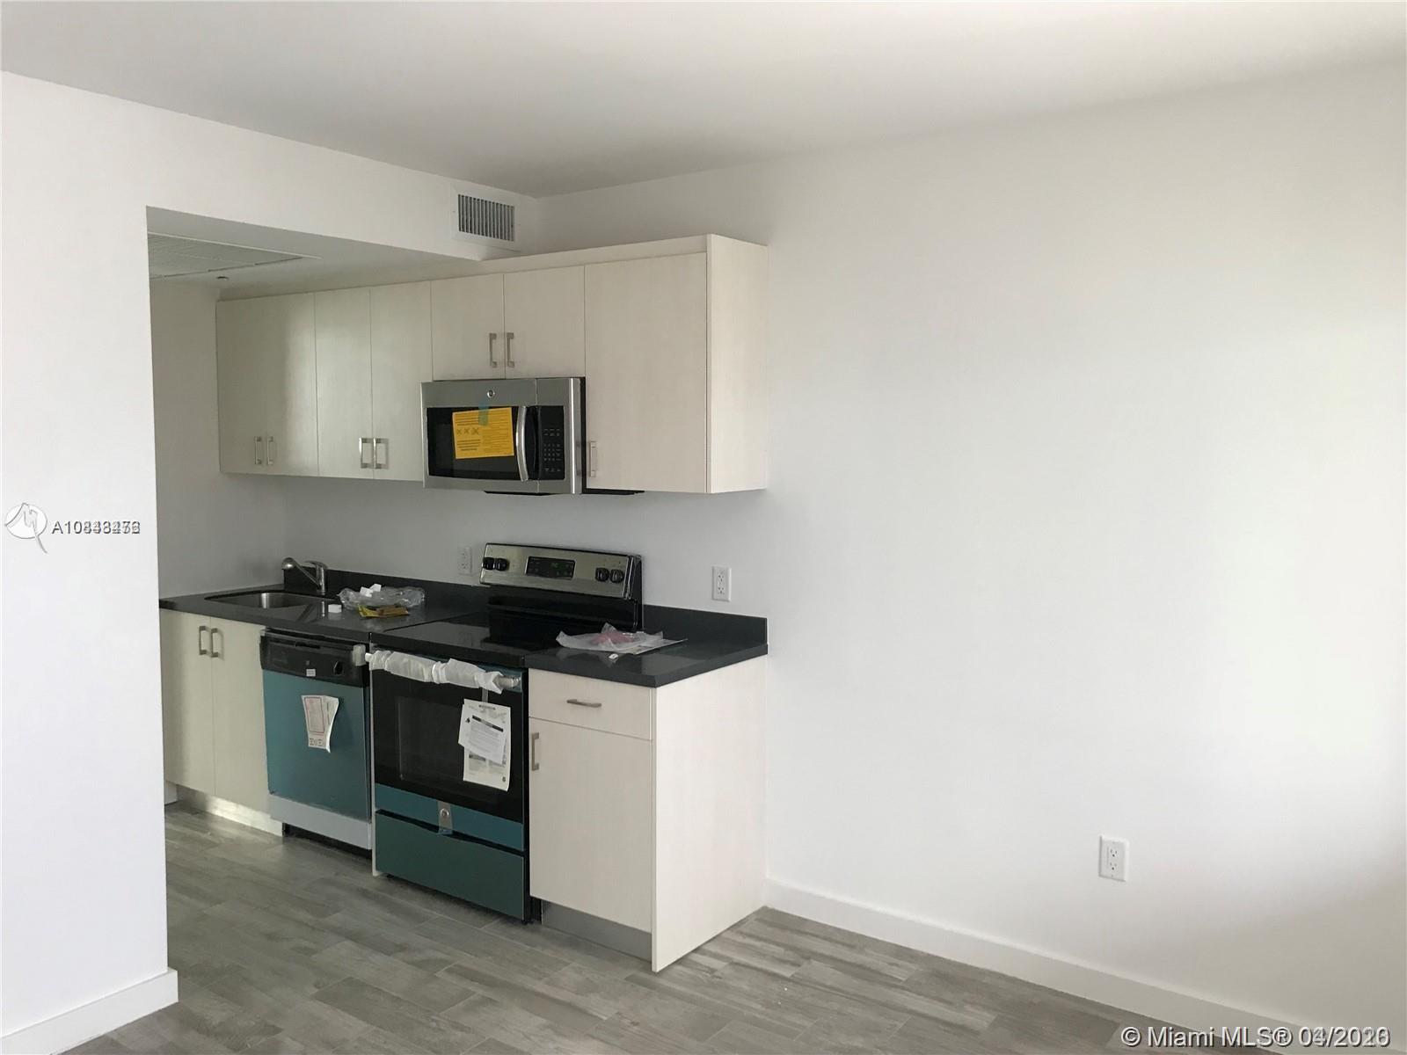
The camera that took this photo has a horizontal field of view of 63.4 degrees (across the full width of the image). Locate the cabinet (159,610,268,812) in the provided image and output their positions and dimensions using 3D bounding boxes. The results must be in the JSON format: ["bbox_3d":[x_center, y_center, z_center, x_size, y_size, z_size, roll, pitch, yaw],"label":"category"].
[{"bbox_3d":[-1.877,0.764,5.035,0.745,0.835,0.620,3,6,35],"label":"cabinet"}]

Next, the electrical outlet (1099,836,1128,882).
[{"bbox_3d":[1.172,0.950,3.256,0.073,0.117,0.011,3,6,35],"label":"electrical outlet"}]

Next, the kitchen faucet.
[{"bbox_3d":[-1.770,0.220,5.059,0.054,0.176,0.212,3,6,35],"label":"kitchen faucet"}]

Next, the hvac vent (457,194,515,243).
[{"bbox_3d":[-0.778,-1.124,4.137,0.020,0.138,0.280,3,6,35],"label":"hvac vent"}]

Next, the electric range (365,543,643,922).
[{"bbox_3d":[-0.730,0.701,4.174,0.763,1.195,0.665,3,6,35],"label":"electric range"}]

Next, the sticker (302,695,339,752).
[{"bbox_3d":[-1.467,0.750,4.330,0.195,0.202,0.030,3,6,35],"label":"sticker"}]

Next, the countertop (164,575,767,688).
[{"bbox_3d":[-1.075,0.331,4.425,2.725,0.132,0.625,3,6,35],"label":"countertop"}]

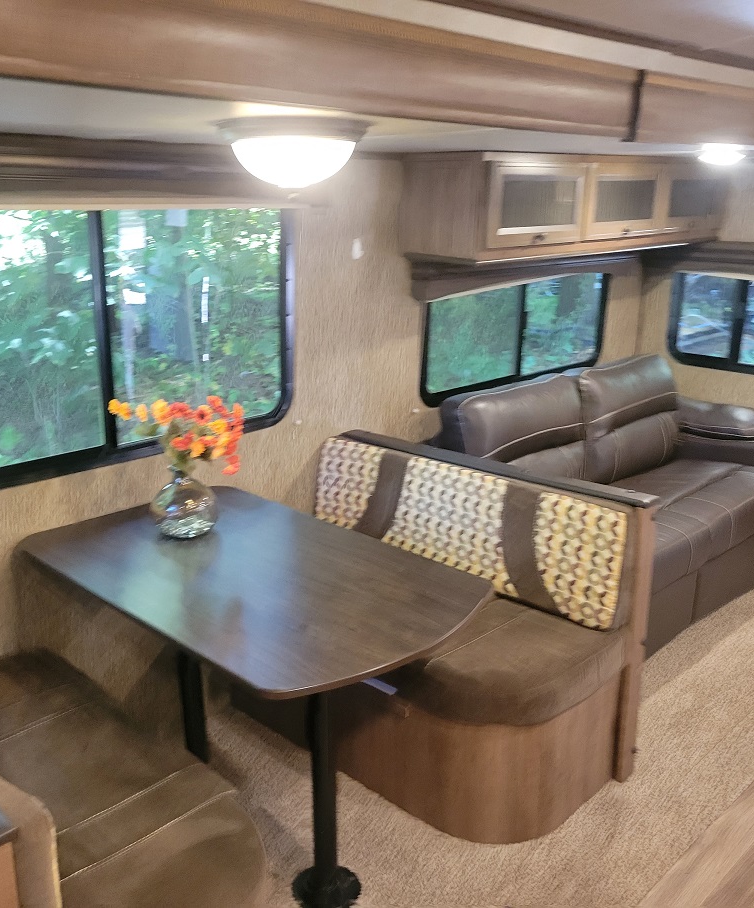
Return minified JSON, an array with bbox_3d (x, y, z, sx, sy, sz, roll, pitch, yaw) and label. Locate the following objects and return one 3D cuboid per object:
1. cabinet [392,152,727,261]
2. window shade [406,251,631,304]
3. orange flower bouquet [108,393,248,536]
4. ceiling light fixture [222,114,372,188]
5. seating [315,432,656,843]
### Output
[{"bbox_3d":[0.786,-0.969,3.515,0.334,0.341,1.707,15,22,41],"label":"cabinet"},{"bbox_3d":[0.655,-0.739,3.625,0.090,0.159,1.526,15,22,41],"label":"window shade"},{"bbox_3d":[-0.501,0.031,2.272,0.333,0.335,0.250,-3,17,-12],"label":"orange flower bouquet"},{"bbox_3d":[-0.160,-0.578,1.760,0.290,0.122,0.290,1,16,0],"label":"ceiling light fixture"},{"bbox_3d":[0.126,0.455,2.616,1.118,0.827,0.583,15,22,41],"label":"seating"}]

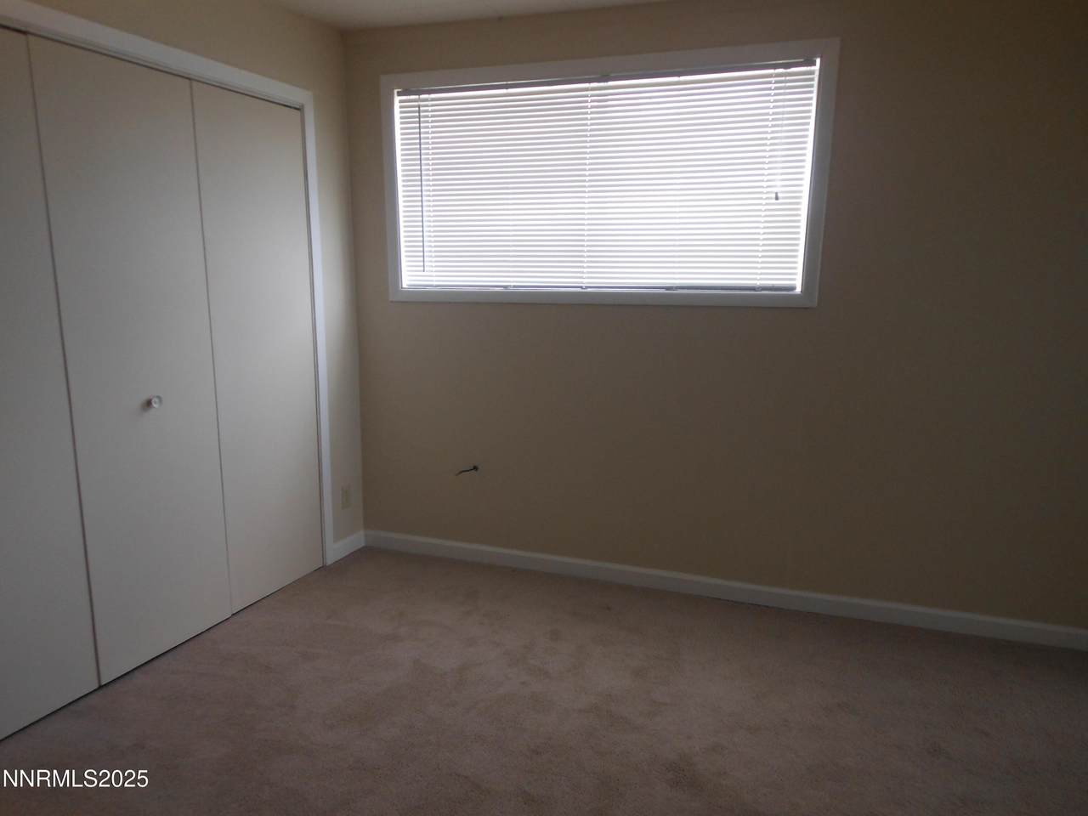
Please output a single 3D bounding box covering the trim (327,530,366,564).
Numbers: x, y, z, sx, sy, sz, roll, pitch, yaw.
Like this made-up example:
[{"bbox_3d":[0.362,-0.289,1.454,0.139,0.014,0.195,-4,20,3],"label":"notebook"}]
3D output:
[{"bbox_3d":[-0.973,0.682,3.891,0.018,0.087,0.300,4,11,21],"label":"trim"}]

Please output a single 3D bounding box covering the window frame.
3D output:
[{"bbox_3d":[0.176,-0.943,3.321,1.910,0.980,0.090,4,11,21],"label":"window frame"}]

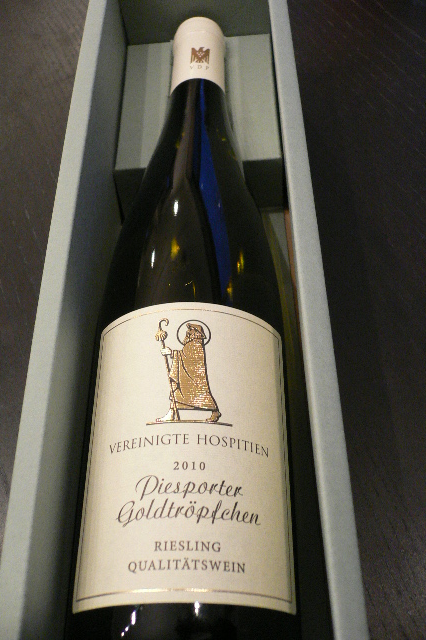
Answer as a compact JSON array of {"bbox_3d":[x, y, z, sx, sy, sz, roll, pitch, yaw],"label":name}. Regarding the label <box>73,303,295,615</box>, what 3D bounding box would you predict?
[{"bbox_3d":[-0.008,0.042,0.213,0.069,0.022,0.099,2,59,-3],"label":"label"}]

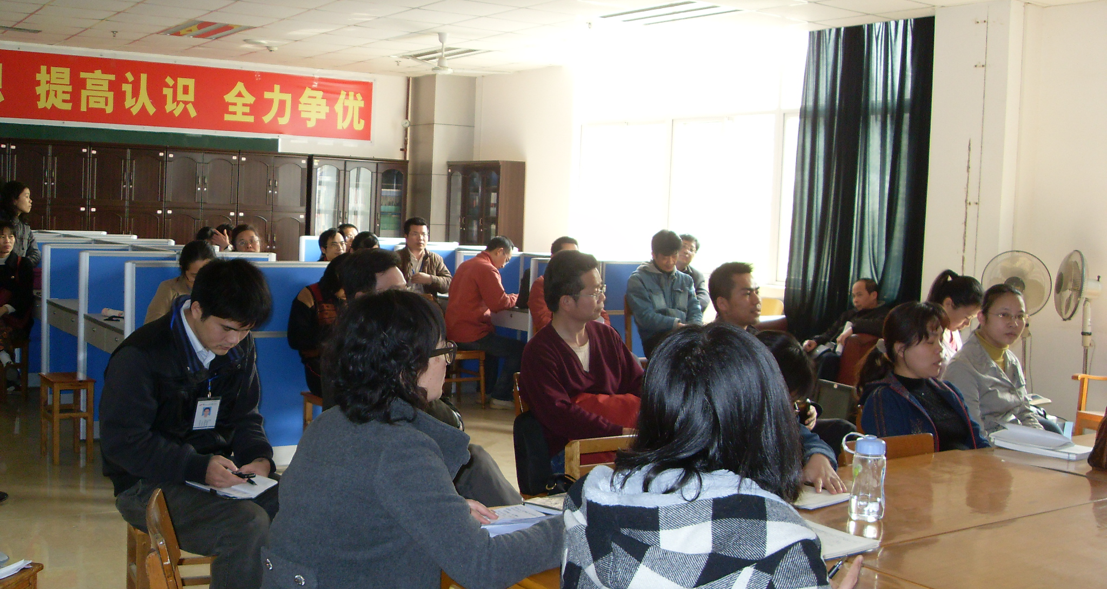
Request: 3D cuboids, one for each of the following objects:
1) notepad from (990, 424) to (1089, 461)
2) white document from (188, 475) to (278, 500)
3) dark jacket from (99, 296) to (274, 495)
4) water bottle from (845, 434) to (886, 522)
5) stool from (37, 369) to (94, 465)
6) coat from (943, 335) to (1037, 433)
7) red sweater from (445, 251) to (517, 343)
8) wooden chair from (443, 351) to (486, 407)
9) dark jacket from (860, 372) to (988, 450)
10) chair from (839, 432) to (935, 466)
[{"bbox_3d":[1.607,0.481,3.624,0.170,0.045,0.261,-1,6,-34],"label":"notepad"},{"bbox_3d":[-1.020,0.598,3.545,0.280,0.022,0.195,5,6,25],"label":"white document"},{"bbox_3d":[-0.986,0.272,3.000,0.480,0.540,0.420,-2,6,-43],"label":"dark jacket"},{"bbox_3d":[0.708,0.417,2.540,0.080,0.180,0.086,2,4,0],"label":"water bottle"},{"bbox_3d":[-2.593,0.666,5.966,0.235,0.445,0.335,-1,5,-33],"label":"stool"},{"bbox_3d":[1.650,0.422,4.200,0.450,0.570,0.370,-1,6,-37],"label":"coat"},{"bbox_3d":[-0.505,0.033,7.834,0.430,0.580,0.440,-1,5,-33],"label":"red sweater"},{"bbox_3d":[-0.720,0.578,8.252,0.370,0.480,0.370,0,6,-25],"label":"wooden chair"},{"bbox_3d":[1.150,0.388,3.474,0.460,0.480,0.330,-1,6,-38],"label":"dark jacket"},{"bbox_3d":[1.144,0.870,3.368,0.430,0.810,0.470,-1,6,-33],"label":"chair"}]

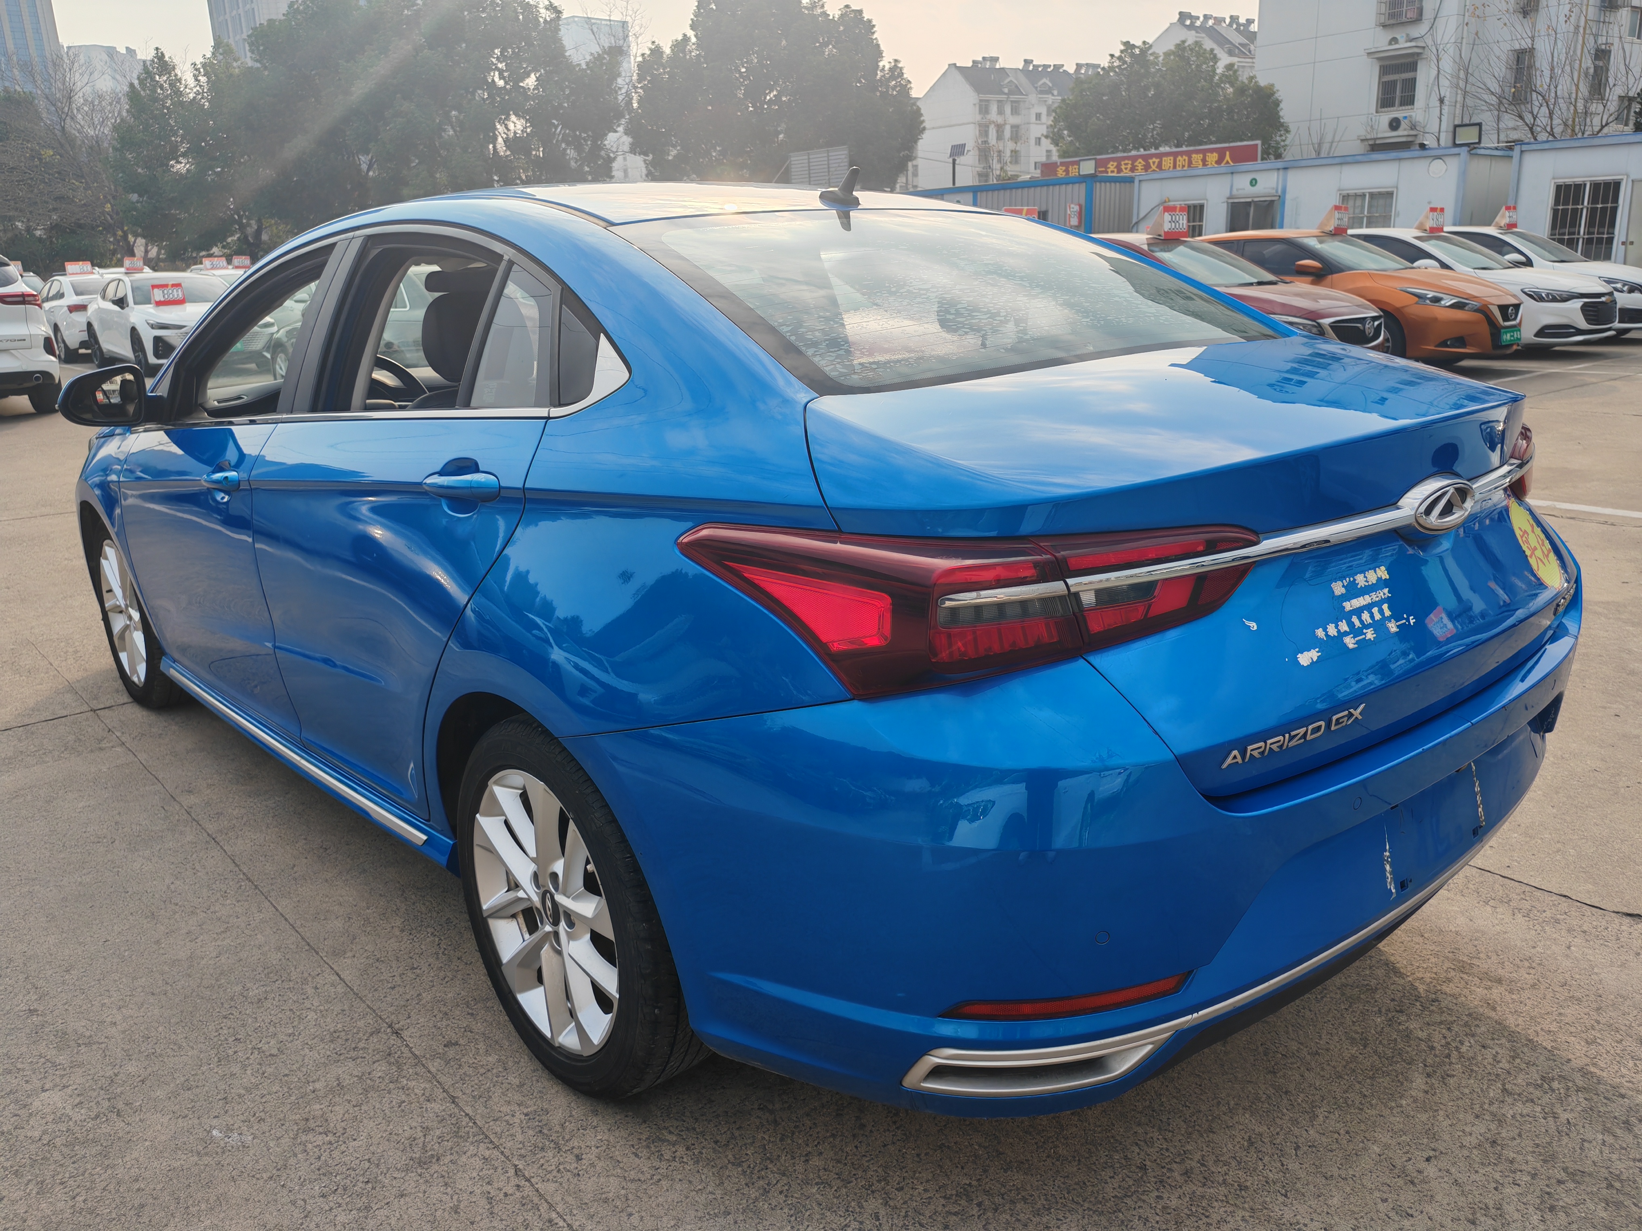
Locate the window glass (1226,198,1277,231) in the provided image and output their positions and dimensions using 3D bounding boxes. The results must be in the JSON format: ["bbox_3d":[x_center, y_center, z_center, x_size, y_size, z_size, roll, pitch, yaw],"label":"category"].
[{"bbox_3d":[8.474,-7.661,25.270,0.060,1.100,1.302,-10,18,-28],"label":"window glass"}]

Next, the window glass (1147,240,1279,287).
[{"bbox_3d":[3.626,-3.349,11.928,1.350,0.160,0.920,-14,46,-37],"label":"window glass"}]

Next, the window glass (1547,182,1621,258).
[{"bbox_3d":[11.723,-6.072,19.697,0.060,1.200,1.067,-10,18,-28],"label":"window glass"}]

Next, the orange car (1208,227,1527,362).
[{"bbox_3d":[5.128,-3.433,13.850,1.790,1.465,4.680,-14,19,-37],"label":"orange car"}]

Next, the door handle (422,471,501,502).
[{"bbox_3d":[-0.532,-0.190,1.892,0.050,0.045,0.245,-14,16,-38],"label":"door handle"}]

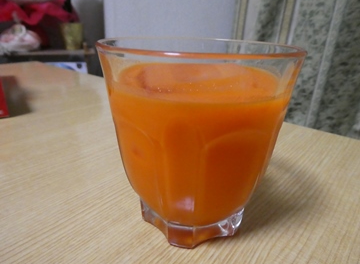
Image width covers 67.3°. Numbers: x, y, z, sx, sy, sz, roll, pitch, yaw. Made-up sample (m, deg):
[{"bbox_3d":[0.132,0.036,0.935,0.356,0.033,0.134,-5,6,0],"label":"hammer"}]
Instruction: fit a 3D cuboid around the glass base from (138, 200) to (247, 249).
[{"bbox_3d":[0.006,0.038,0.146,0.054,0.013,0.053,6,23,11],"label":"glass base"}]

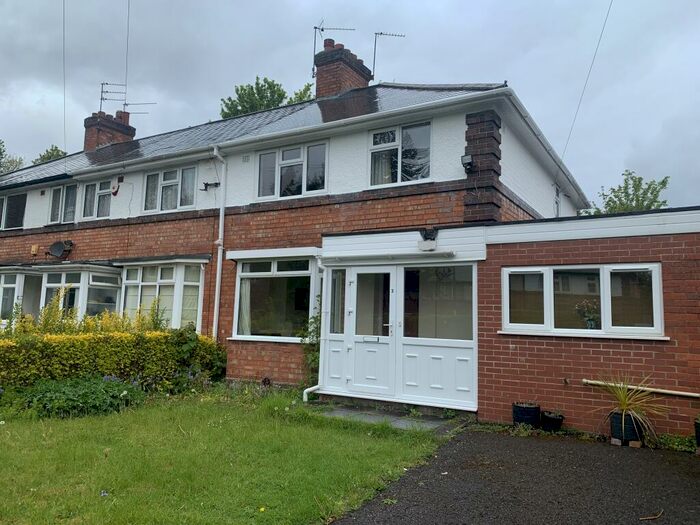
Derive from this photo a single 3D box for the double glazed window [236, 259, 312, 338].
[{"bbox_3d":[-1.415,0.687,9.630,1.747,1.468,0.090,-2,-7,31],"label":"double glazed window"}]

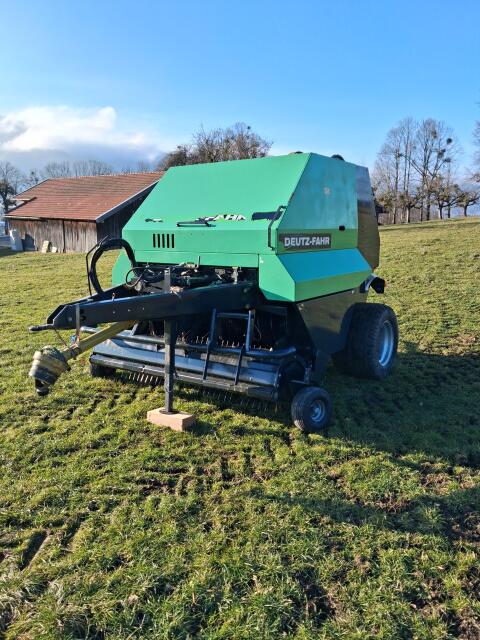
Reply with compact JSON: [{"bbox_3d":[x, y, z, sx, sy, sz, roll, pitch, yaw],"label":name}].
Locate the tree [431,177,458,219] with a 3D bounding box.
[{"bbox_3d":[25.392,-15.058,61.563,3.478,5.103,3.304,0,10,0],"label":"tree"}]

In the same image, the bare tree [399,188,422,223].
[{"bbox_3d":[21.171,-14.128,61.649,2.981,4.098,2.832,0,10,0],"label":"bare tree"}]

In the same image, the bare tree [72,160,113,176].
[{"bbox_3d":[-23.654,-18.645,78.919,6.410,12.637,6.090,0,10,0],"label":"bare tree"}]

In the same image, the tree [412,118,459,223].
[{"bbox_3d":[25.439,-19.092,63.912,5.990,12.720,5.690,0,10,0],"label":"tree"}]

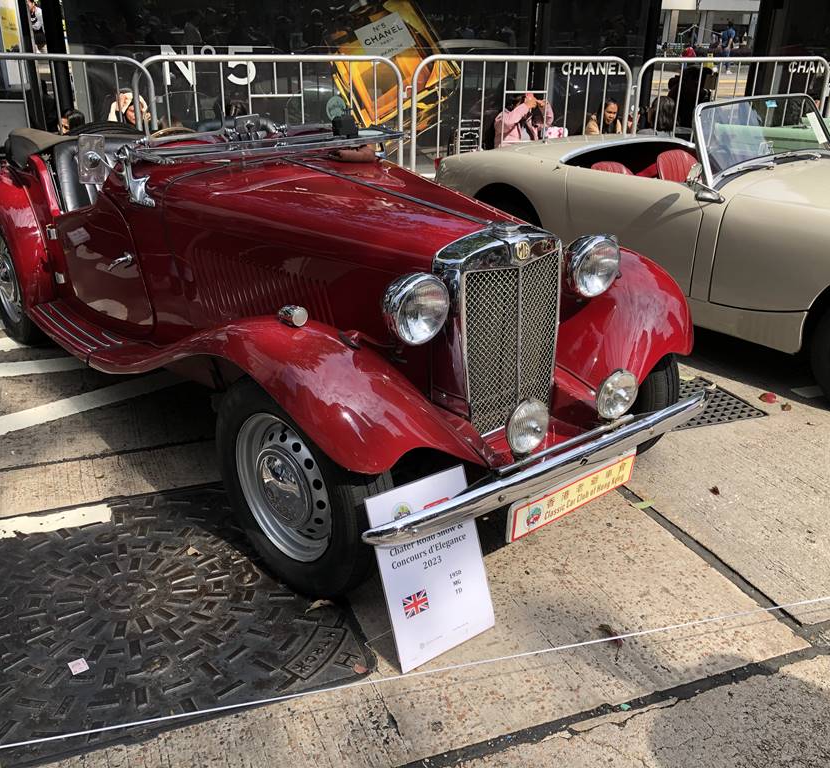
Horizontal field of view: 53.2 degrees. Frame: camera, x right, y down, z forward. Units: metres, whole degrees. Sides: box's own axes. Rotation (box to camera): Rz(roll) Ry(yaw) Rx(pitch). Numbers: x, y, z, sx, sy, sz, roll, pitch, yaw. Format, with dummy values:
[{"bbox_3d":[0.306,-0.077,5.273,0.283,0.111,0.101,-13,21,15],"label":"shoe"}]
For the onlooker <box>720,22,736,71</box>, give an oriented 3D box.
[{"bbox_3d":[10.718,-11.595,28.500,0.520,1.680,0.450,-2,23,-9],"label":"onlooker"}]

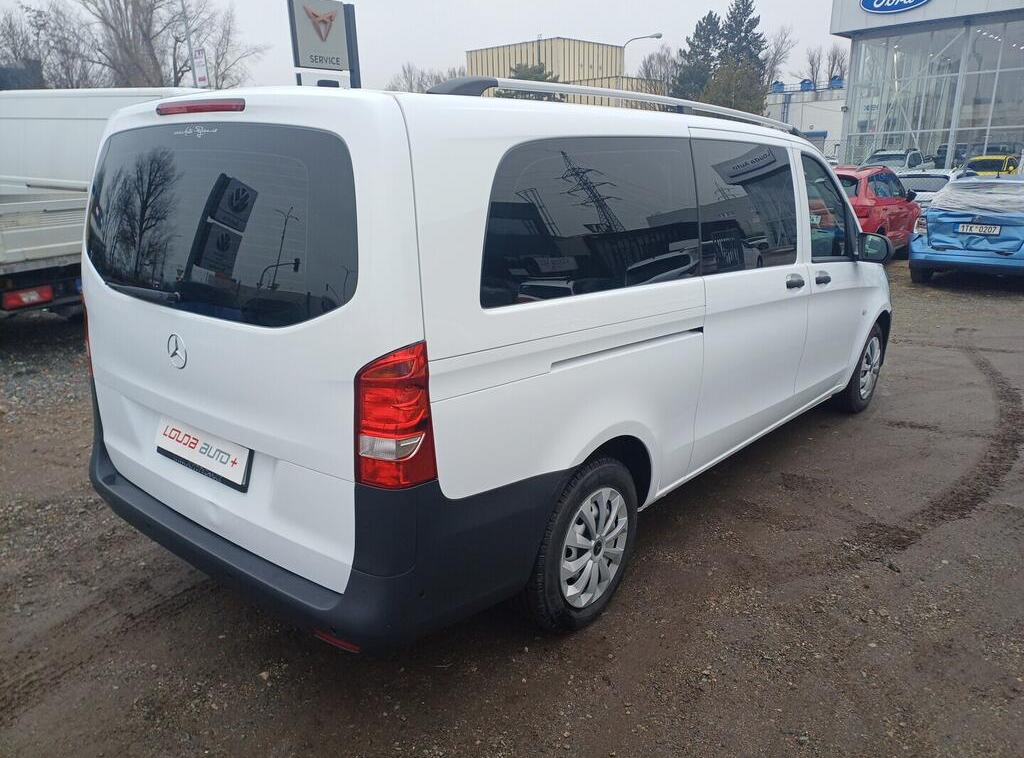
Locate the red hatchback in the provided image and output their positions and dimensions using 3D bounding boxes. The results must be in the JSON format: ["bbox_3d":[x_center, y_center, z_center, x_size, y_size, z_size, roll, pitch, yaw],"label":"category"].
[{"bbox_3d":[6.233,-3.156,13.882,1.790,1.520,4.150,12,20,39],"label":"red hatchback"}]

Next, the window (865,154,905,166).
[{"bbox_3d":[10.830,-6.367,21.500,1.220,0.430,0.130,12,-9,39],"label":"window"}]

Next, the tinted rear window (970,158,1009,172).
[{"bbox_3d":[14.206,-6.381,22.000,1.200,0.460,0.130,14,-7,44],"label":"tinted rear window"}]

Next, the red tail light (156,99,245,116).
[{"bbox_3d":[-0.932,-0.809,2.203,0.480,0.052,0.050,12,18,38],"label":"red tail light"}]

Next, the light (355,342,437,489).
[{"bbox_3d":[-0.296,0.084,1.812,0.210,0.370,0.140,12,18,38],"label":"light"}]

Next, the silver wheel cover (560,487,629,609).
[{"bbox_3d":[0.285,0.589,2.599,0.060,0.432,0.432,12,18,38],"label":"silver wheel cover"}]

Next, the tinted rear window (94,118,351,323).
[{"bbox_3d":[-0.964,-0.479,2.241,1.520,0.575,0.120,12,8,38],"label":"tinted rear window"}]

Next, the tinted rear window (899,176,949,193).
[{"bbox_3d":[9.070,-4.314,16.400,1.240,0.440,0.130,12,-9,39],"label":"tinted rear window"}]

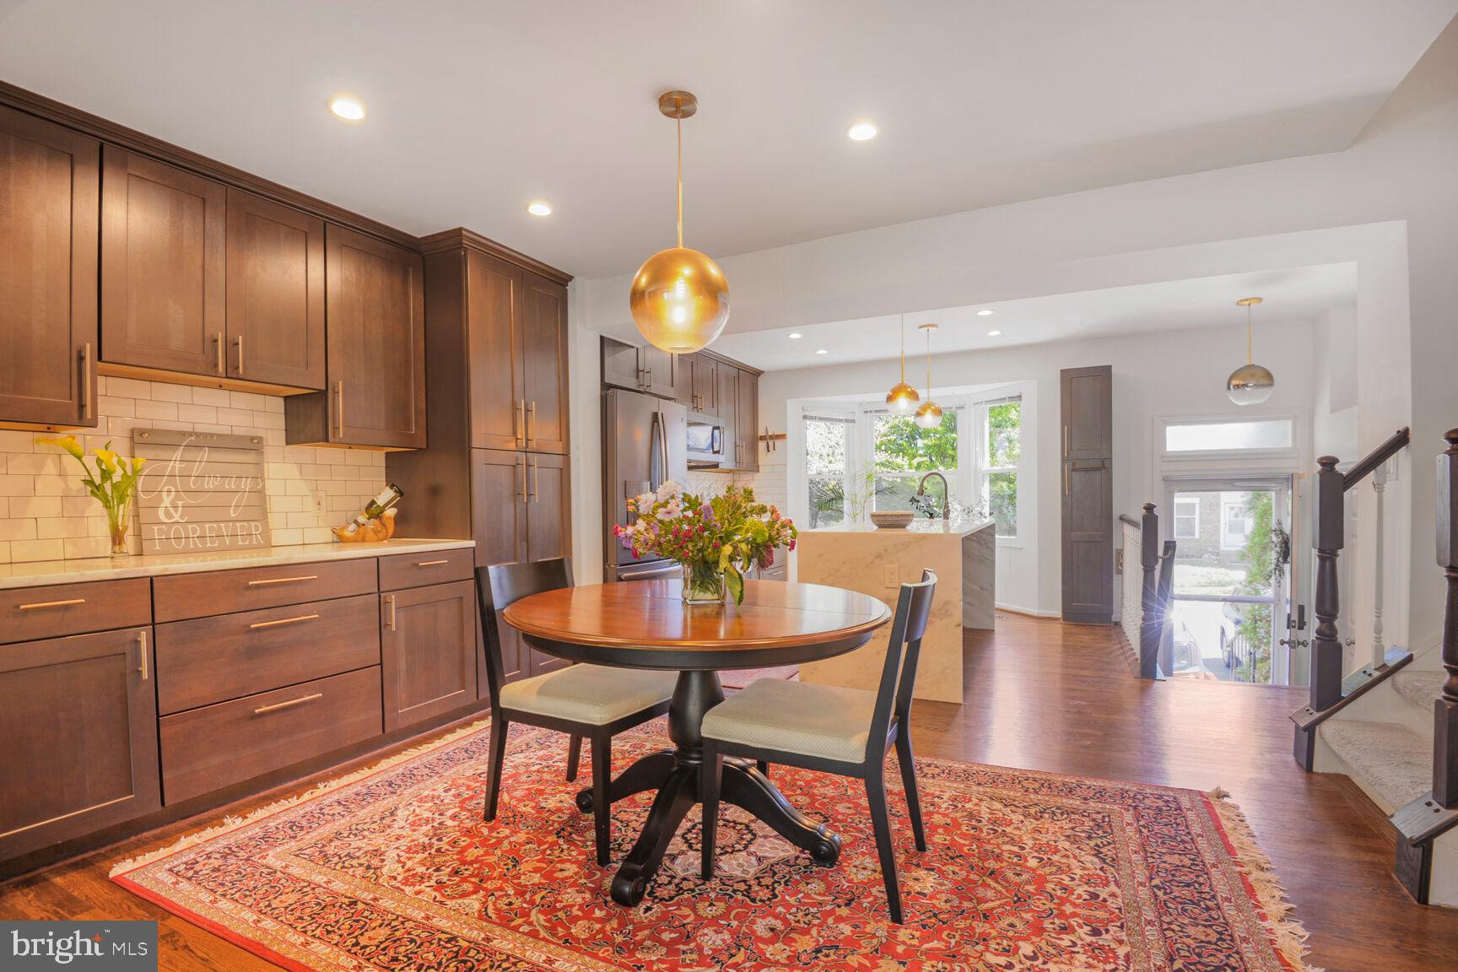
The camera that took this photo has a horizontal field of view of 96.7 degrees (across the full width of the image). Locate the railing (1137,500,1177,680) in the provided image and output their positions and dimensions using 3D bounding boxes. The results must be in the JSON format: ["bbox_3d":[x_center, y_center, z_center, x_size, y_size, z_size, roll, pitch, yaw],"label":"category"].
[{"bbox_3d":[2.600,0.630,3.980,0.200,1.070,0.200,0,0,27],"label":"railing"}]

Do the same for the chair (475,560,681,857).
[{"bbox_3d":[-0.505,0.725,2.280,0.580,0.880,0.460,0,0,32],"label":"chair"}]

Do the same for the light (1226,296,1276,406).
[{"bbox_3d":[3.717,-0.936,4.607,0.280,0.770,0.280,-1,-1,27],"label":"light"}]

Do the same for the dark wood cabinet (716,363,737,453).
[{"bbox_3d":[-0.138,-0.702,6.585,0.330,1.060,0.470,-1,-1,27],"label":"dark wood cabinet"}]

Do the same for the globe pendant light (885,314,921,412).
[{"bbox_3d":[1.155,-0.870,4.300,0.215,0.780,0.215,0,0,27],"label":"globe pendant light"}]

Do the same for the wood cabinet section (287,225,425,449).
[{"bbox_3d":[-1.835,-0.690,3.213,0.328,1.000,0.505,-1,-1,28],"label":"wood cabinet section"}]

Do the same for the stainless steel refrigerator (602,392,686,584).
[{"bbox_3d":[-0.820,0.280,4.790,0.730,1.780,0.900,0,0,27],"label":"stainless steel refrigerator"}]

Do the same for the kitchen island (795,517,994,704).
[{"bbox_3d":[1.280,0.723,4.585,0.950,0.914,2.000,-1,-1,27],"label":"kitchen island"}]

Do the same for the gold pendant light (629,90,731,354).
[{"bbox_3d":[-0.167,-0.865,2.155,0.325,0.830,0.325,0,0,0],"label":"gold pendant light"}]

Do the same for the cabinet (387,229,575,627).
[{"bbox_3d":[-1.400,-0.039,3.722,0.640,2.470,0.770,-1,-1,27],"label":"cabinet"}]

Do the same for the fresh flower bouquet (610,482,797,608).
[{"bbox_3d":[-0.080,0.193,2.230,0.600,0.420,0.500,0,0,0],"label":"fresh flower bouquet"}]

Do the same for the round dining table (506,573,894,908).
[{"bbox_3d":[-0.105,0.780,2.160,1.220,0.770,1.220,0,0,0],"label":"round dining table"}]

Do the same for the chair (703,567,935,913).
[{"bbox_3d":[0.289,0.708,1.956,0.600,0.890,0.490,-1,0,24],"label":"chair"}]

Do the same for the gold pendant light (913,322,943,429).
[{"bbox_3d":[1.594,-0.878,5.216,0.220,0.840,0.220,-1,-1,27],"label":"gold pendant light"}]

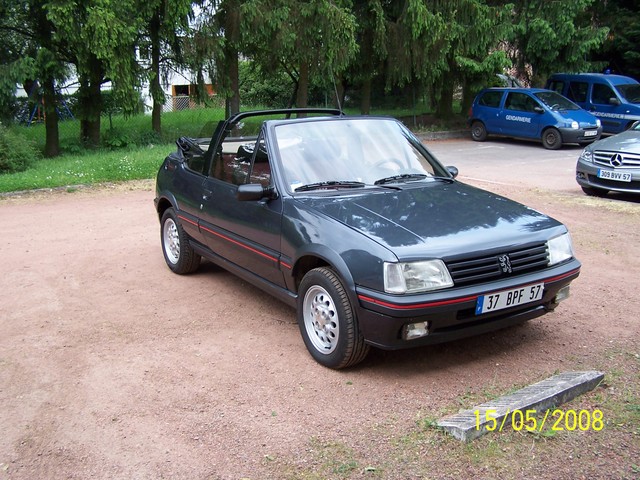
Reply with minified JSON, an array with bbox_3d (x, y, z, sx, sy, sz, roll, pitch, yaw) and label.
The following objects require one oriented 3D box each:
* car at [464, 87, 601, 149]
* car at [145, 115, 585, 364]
[{"bbox_3d":[5.613,-3.190,18.345,1.640,1.430,3.430,-9,15,-35],"label":"car"},{"bbox_3d":[0.030,-0.233,5.235,1.600,1.380,3.700,-7,14,-32],"label":"car"}]

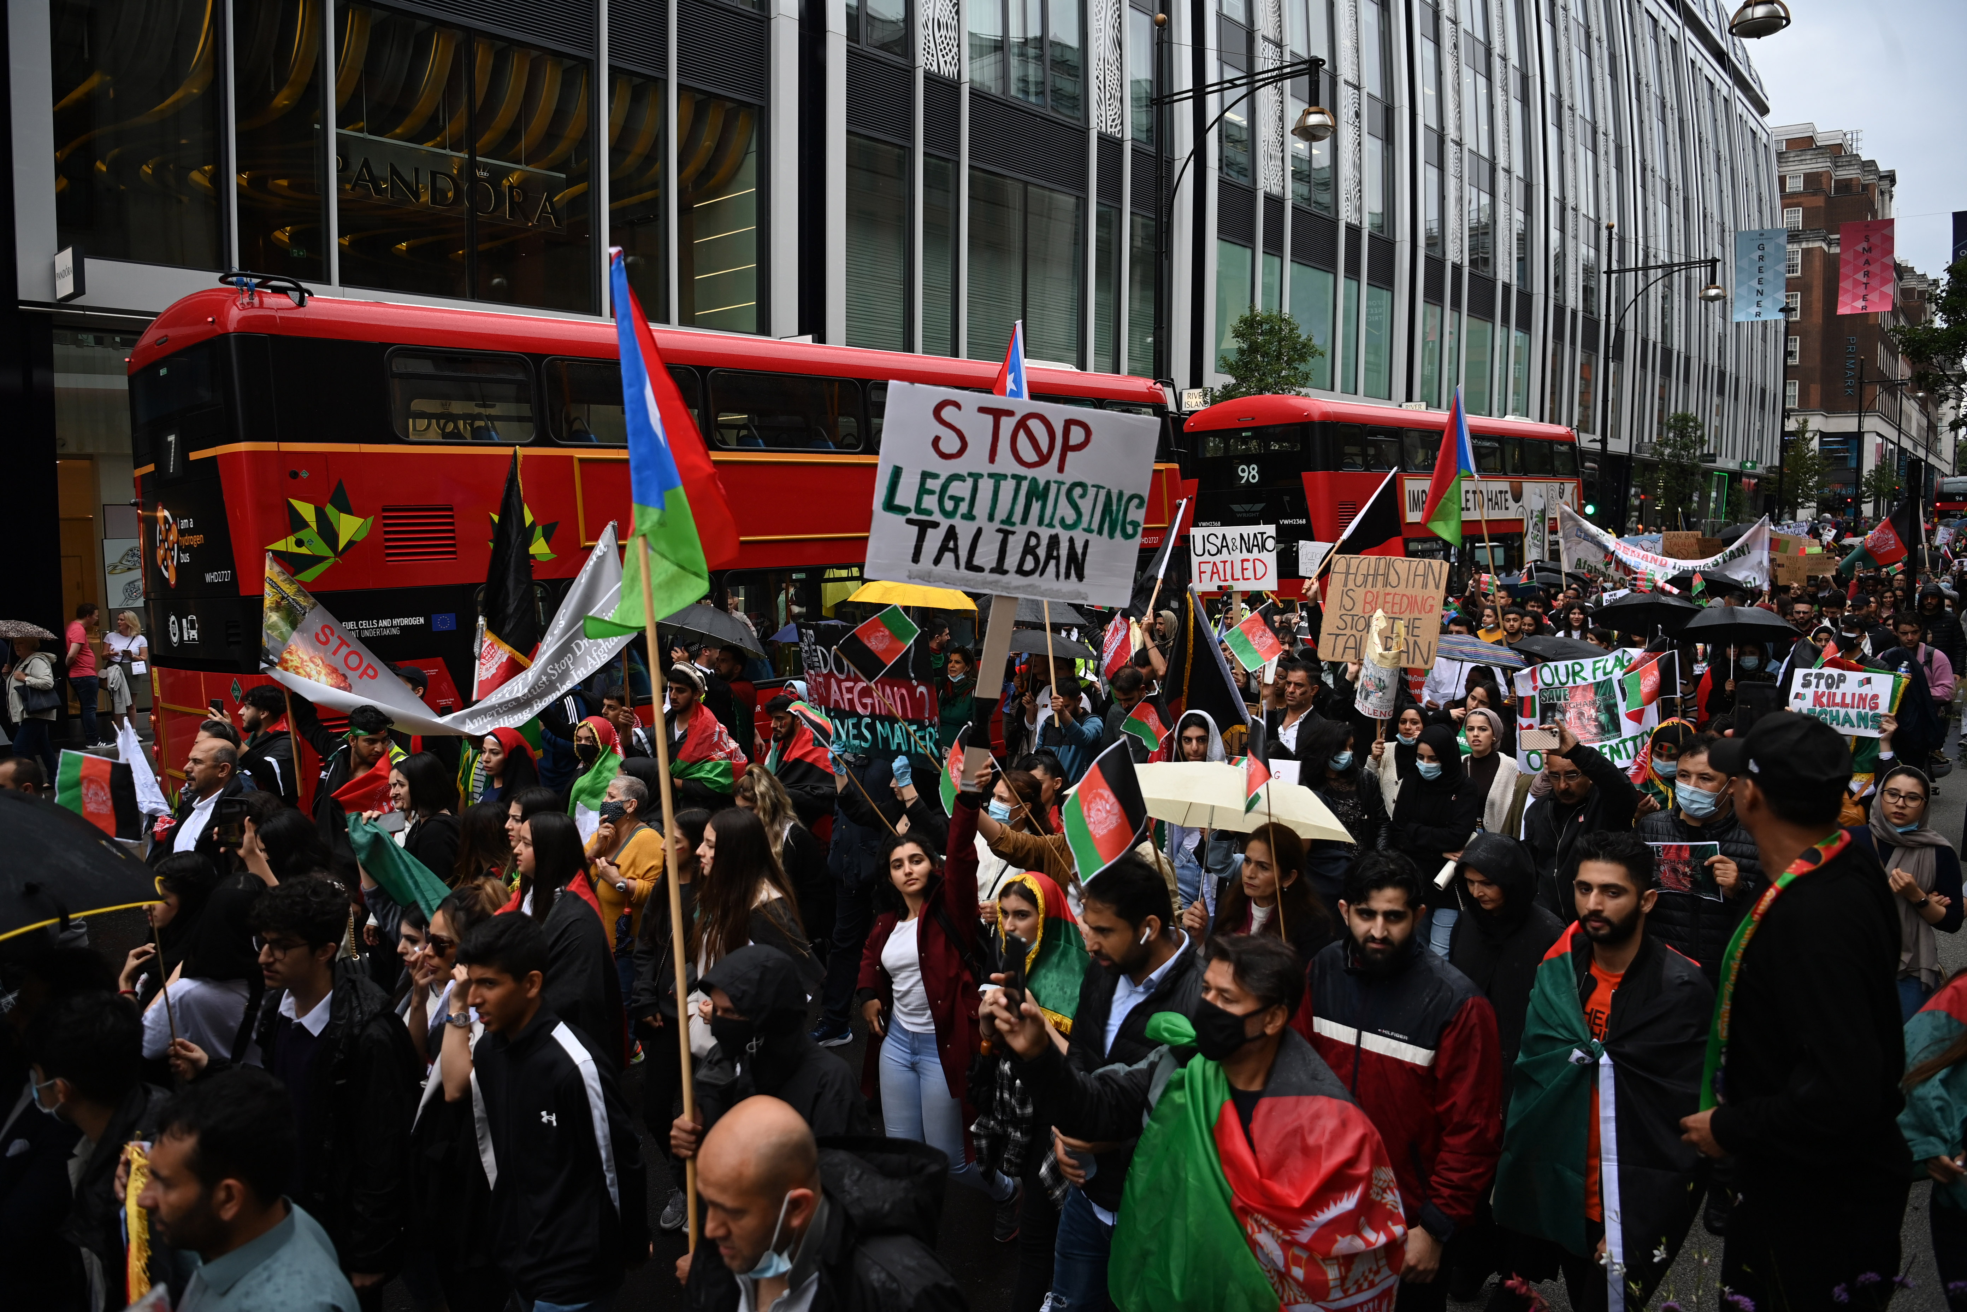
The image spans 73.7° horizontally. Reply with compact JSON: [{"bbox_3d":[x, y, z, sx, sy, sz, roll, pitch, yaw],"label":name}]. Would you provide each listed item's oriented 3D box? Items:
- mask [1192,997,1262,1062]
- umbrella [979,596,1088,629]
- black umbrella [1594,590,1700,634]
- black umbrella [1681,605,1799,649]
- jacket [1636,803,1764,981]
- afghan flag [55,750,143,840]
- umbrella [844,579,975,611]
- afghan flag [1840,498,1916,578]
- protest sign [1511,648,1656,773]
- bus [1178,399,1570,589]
[{"bbox_3d":[0.437,0.675,2.370,0.105,0.120,0.140,-6,8,-32],"label":"mask"},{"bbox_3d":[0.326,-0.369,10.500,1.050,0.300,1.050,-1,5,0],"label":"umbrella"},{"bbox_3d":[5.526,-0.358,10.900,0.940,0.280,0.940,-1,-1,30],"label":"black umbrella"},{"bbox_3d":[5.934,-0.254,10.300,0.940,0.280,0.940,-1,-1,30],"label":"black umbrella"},{"bbox_3d":[2.279,0.808,4.150,0.490,0.690,0.300,3,6,36],"label":"jacket"},{"bbox_3d":[-2.567,0.401,3.800,0.270,0.230,0.060,-3,5,-6],"label":"afghan flag"},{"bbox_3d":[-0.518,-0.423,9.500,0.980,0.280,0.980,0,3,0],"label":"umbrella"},{"bbox_3d":[10.599,-1.436,15.500,1.050,0.880,0.300,1,5,30],"label":"afghan flag"},{"bbox_3d":[2.990,0.274,6.500,0.680,0.510,0.060,-4,5,30],"label":"protest sign"},{"bbox_3d":[7.750,-2.200,24.200,2.520,4.380,10.500,4,7,44],"label":"bus"}]

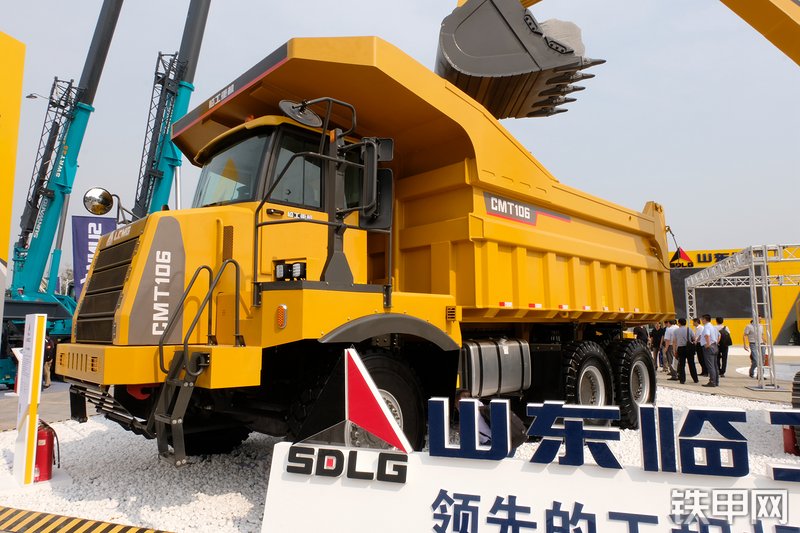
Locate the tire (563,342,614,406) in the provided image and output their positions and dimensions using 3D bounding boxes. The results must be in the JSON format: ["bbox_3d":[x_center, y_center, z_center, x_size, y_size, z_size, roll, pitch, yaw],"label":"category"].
[{"bbox_3d":[2.515,1.744,7.479,1.356,1.356,0.400,6,-9,-43],"label":"tire"}]

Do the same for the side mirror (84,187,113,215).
[{"bbox_3d":[-3.037,-0.660,5.376,0.064,0.278,0.278,1,-4,40],"label":"side mirror"}]

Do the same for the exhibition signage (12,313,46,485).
[{"bbox_3d":[-4.024,1.419,5.819,0.127,1.765,0.455,6,-9,-43],"label":"exhibition signage"}]

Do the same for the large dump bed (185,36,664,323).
[{"bbox_3d":[0.744,-0.372,8.036,7.307,2.584,3.731,6,-9,-43],"label":"large dump bed"}]

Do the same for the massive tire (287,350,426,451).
[{"bbox_3d":[-0.361,1.480,4.971,1.356,1.356,0.409,6,-9,-43],"label":"massive tire"}]

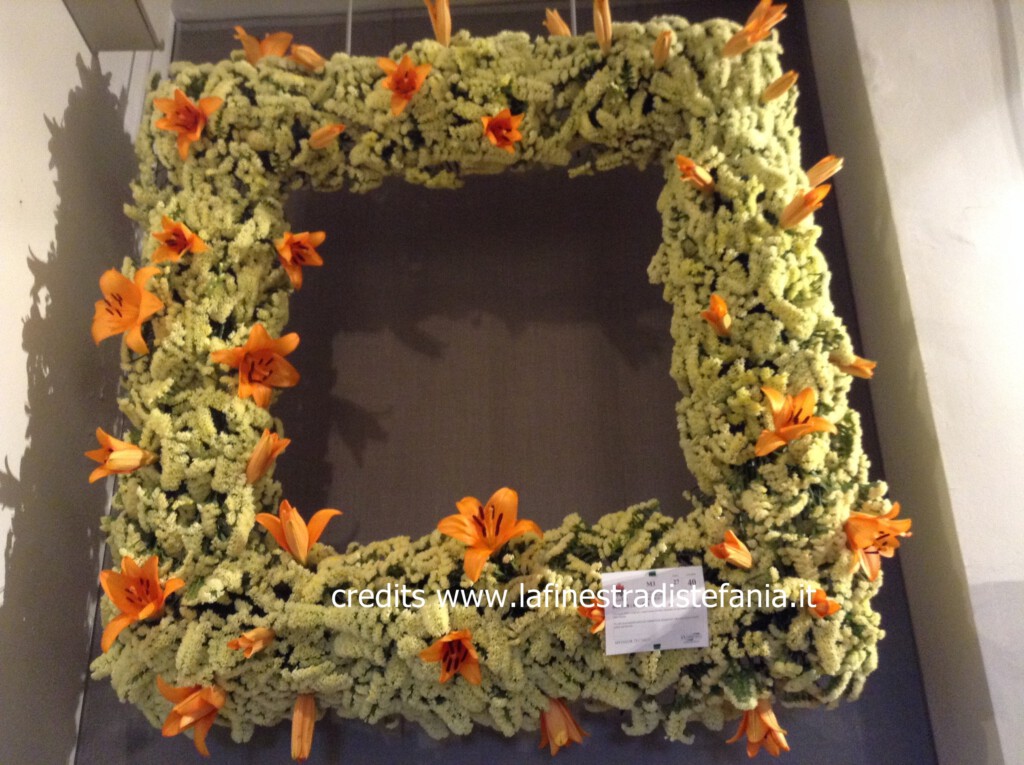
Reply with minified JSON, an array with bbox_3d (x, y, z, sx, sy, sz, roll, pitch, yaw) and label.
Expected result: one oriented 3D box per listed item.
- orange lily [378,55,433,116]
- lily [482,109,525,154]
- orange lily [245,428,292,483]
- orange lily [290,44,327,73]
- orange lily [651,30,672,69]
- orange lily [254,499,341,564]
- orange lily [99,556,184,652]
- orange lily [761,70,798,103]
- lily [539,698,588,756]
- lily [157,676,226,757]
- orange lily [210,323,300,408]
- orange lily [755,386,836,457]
[{"bbox_3d":[-0.193,-0.543,1.780,0.100,0.105,0.075,0,-3,-3],"label":"orange lily"},{"bbox_3d":[-0.015,-0.440,1.710,0.078,0.080,0.080,-1,5,-2],"label":"lily"},{"bbox_3d":[-0.376,0.115,1.500,0.052,0.050,0.097,14,-62,-35],"label":"orange lily"},{"bbox_3d":[-0.411,-0.655,1.971,0.088,0.035,0.035,39,-35,-15],"label":"orange lily"},{"bbox_3d":[0.289,-0.642,1.873,0.033,0.033,0.083,2,-62,-9],"label":"orange lily"},{"bbox_3d":[-0.348,0.243,1.592,0.133,0.100,0.115,-6,-9,1],"label":"orange lily"},{"bbox_3d":[-0.567,0.342,1.500,0.130,0.135,0.075,-4,-28,8],"label":"orange lily"},{"bbox_3d":[0.480,-0.531,1.750,0.085,0.032,0.032,-38,-36,24],"label":"orange lily"},{"bbox_3d":[0.073,0.495,1.410,0.075,0.090,0.070,-7,-16,-3],"label":"lily"},{"bbox_3d":[-0.439,0.456,1.352,0.090,0.108,0.108,-38,-2,-31],"label":"lily"},{"bbox_3d":[-0.422,-0.026,1.620,0.135,0.130,0.080,2,-9,-9],"label":"orange lily"},{"bbox_3d":[0.445,0.062,1.540,0.130,0.100,0.085,2,-37,-9],"label":"orange lily"}]

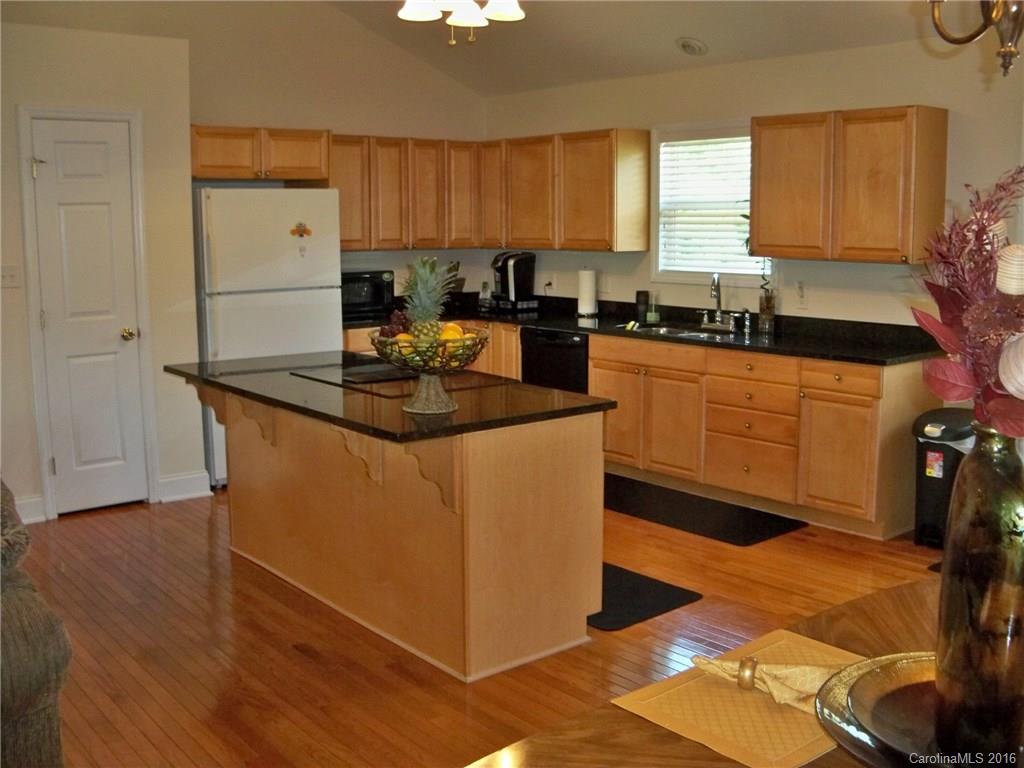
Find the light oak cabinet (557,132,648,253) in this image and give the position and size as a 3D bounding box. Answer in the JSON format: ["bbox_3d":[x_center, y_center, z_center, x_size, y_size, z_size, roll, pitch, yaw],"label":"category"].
[{"bbox_3d":[0.588,-1.251,6.786,0.315,0.757,0.556,-7,12,-39],"label":"light oak cabinet"}]

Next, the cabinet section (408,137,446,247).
[{"bbox_3d":[-0.687,-1.340,7.347,0.316,0.750,0.320,-8,12,-41],"label":"cabinet section"}]

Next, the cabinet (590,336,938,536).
[{"bbox_3d":[1.361,0.200,5.956,0.622,0.876,1.993,-8,12,-40],"label":"cabinet"}]

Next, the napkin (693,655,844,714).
[{"bbox_3d":[0.446,0.493,1.768,0.301,0.047,0.213,6,11,32],"label":"napkin"}]

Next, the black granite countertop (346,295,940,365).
[{"bbox_3d":[0.329,-0.346,6.140,1.707,0.127,3.861,-7,12,-39],"label":"black granite countertop"}]

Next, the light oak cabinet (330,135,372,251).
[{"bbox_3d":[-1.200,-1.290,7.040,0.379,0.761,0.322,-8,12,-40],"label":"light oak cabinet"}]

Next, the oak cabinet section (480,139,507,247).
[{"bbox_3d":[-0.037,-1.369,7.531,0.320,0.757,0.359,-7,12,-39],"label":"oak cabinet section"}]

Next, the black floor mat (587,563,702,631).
[{"bbox_3d":[0.186,0.858,4.623,0.595,0.013,1.198,-8,12,-40],"label":"black floor mat"}]

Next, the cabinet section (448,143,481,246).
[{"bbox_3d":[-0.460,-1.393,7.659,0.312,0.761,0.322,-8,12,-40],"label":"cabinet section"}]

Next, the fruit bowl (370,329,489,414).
[{"bbox_3d":[-0.297,-0.050,3.768,0.426,0.273,0.426,0,9,0],"label":"fruit bowl"}]

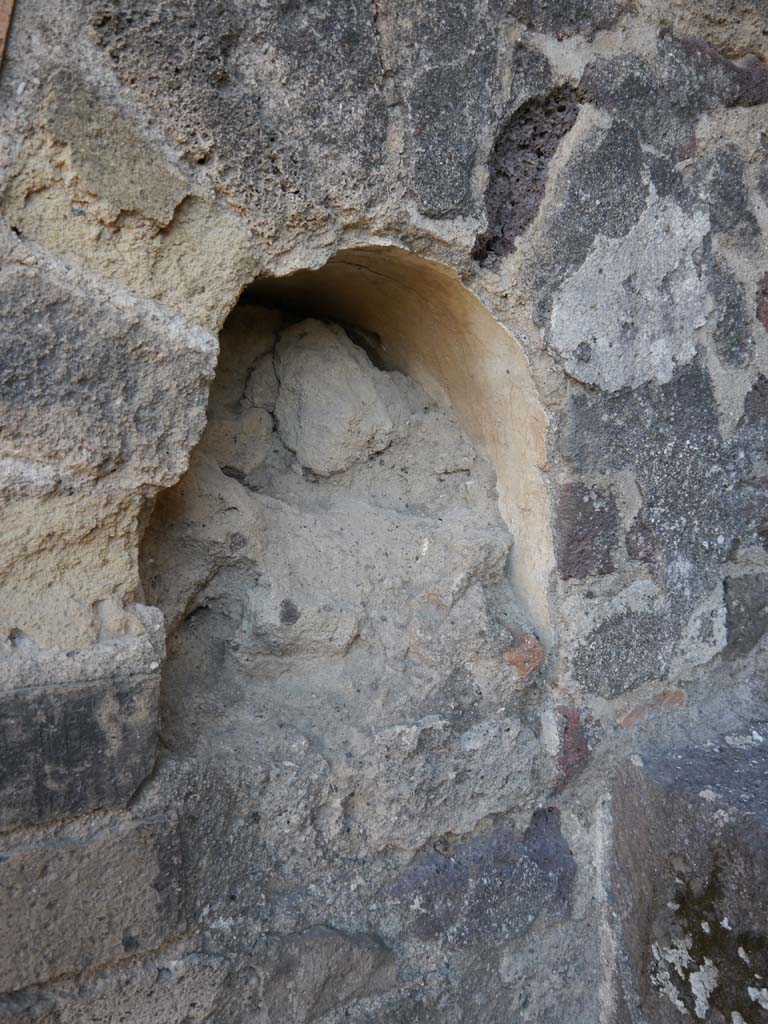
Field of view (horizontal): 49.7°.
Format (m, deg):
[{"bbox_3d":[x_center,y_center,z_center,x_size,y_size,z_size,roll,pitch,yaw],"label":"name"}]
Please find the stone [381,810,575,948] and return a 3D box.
[{"bbox_3d":[0.085,0.395,0.925,0.240,0.140,0.100,0,0,-25],"label":"stone"}]

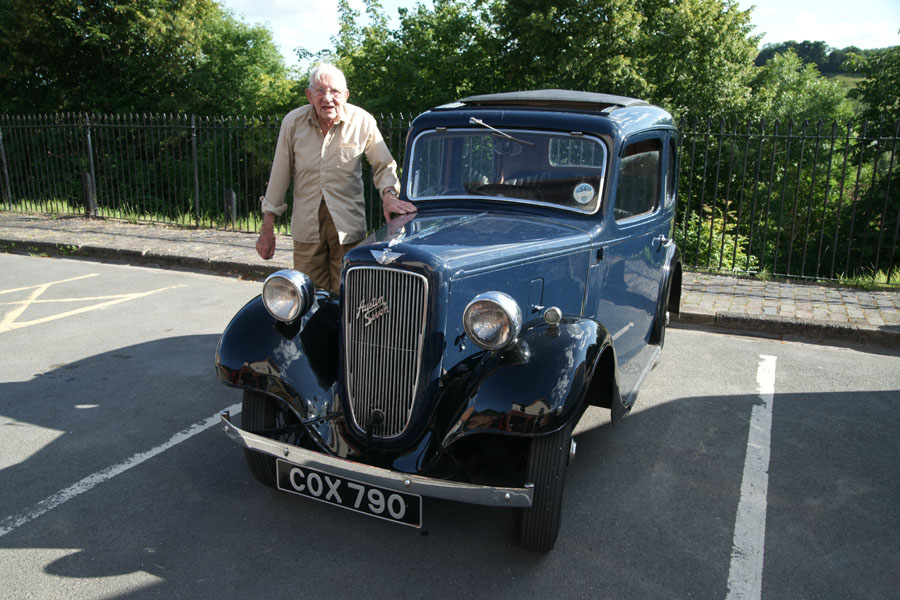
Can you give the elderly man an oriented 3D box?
[{"bbox_3d":[-0.523,-0.228,3.228,0.700,1.650,0.450,1,12,0],"label":"elderly man"}]

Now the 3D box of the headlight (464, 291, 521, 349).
[{"bbox_3d":[0.138,0.060,2.149,0.162,0.162,0.135,6,14,23],"label":"headlight"}]

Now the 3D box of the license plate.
[{"bbox_3d":[-0.319,0.593,2.155,0.516,0.110,0.016,7,15,23],"label":"license plate"}]

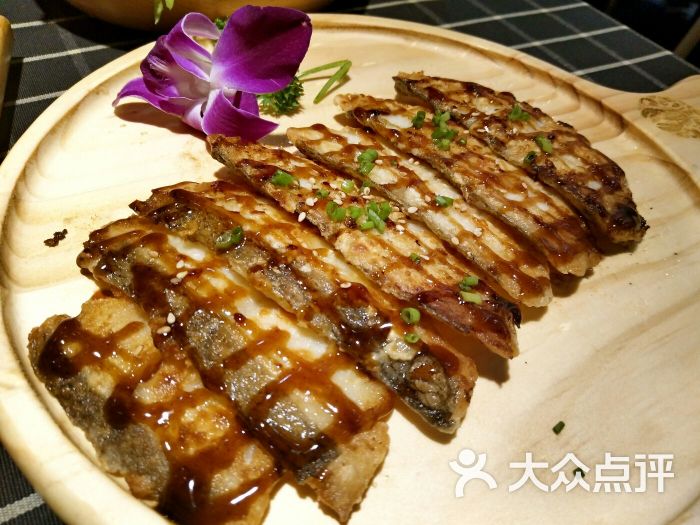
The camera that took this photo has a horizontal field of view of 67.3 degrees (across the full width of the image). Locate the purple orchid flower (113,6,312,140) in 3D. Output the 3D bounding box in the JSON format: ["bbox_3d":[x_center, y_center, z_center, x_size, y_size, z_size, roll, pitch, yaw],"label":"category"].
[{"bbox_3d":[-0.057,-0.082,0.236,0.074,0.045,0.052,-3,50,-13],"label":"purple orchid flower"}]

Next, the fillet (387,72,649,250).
[{"bbox_3d":[0.068,-0.050,0.211,0.115,0.017,0.041,39,54,22],"label":"fillet"}]

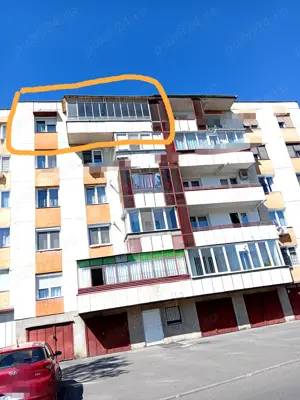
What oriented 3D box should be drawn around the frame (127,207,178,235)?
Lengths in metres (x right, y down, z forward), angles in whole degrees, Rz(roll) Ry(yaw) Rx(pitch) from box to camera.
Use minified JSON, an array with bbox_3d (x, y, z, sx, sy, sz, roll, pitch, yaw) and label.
[{"bbox_3d":[0.203,1.206,18.853,3.179,1.534,0.140,-4,-21,-12],"label":"frame"}]

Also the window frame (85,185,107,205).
[{"bbox_3d":[-3.469,-0.330,20.490,1.429,1.439,0.122,-4,-20,-12],"label":"window frame"}]

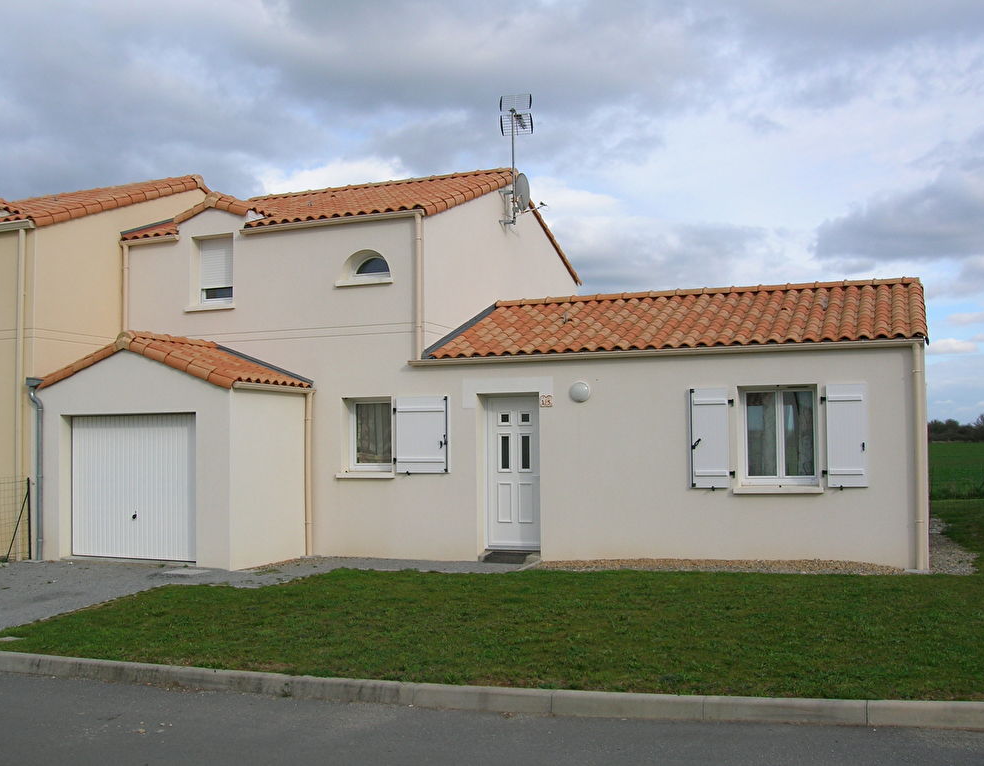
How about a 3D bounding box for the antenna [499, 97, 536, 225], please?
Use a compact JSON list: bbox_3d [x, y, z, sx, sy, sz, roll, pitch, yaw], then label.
[{"bbox_3d":[0.415,-3.781,18.000,0.620,2.200,0.800,-1,-3,11],"label":"antenna"}]

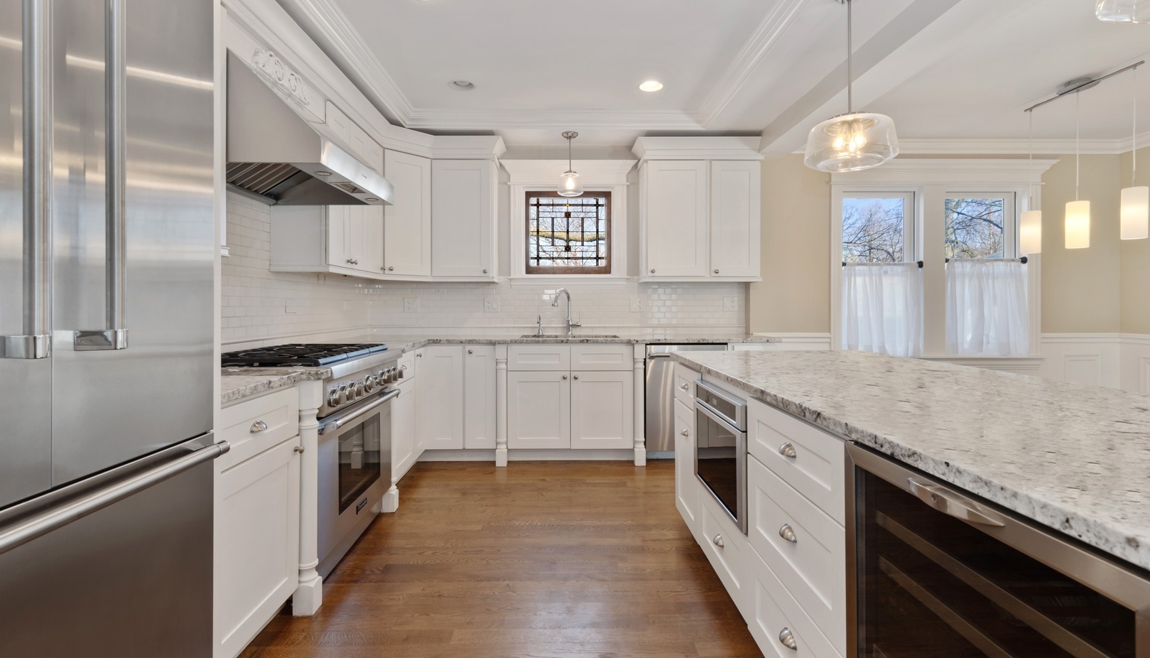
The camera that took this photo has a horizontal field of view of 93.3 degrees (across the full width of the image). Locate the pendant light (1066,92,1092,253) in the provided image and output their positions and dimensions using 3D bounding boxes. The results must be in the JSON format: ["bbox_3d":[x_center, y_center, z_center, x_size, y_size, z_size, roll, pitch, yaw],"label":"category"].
[{"bbox_3d":[3.057,-0.968,3.300,0.115,0.950,0.115,0,1,-1],"label":"pendant light"}]

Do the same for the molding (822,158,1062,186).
[{"bbox_3d":[2.965,-1.285,4.440,1.950,0.228,0.120,0,1,-1],"label":"molding"}]

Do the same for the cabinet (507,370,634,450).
[{"bbox_3d":[-0.041,0.580,4.255,0.920,0.585,0.600,0,1,-1],"label":"cabinet"}]

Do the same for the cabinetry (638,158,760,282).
[{"bbox_3d":[0.996,-0.854,4.385,0.902,0.960,0.350,0,1,-1],"label":"cabinetry"}]

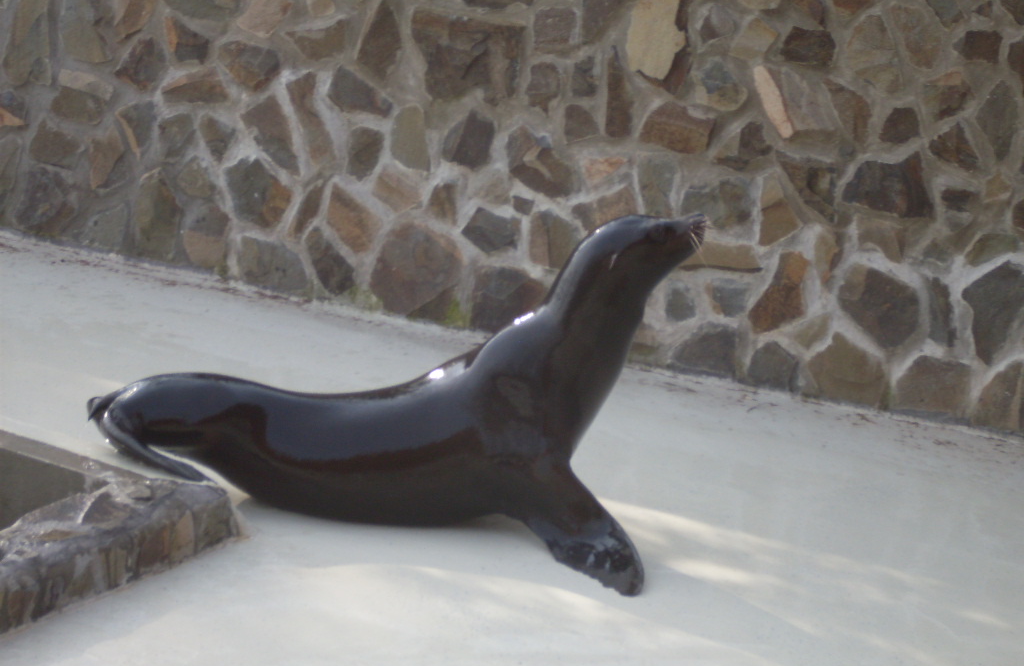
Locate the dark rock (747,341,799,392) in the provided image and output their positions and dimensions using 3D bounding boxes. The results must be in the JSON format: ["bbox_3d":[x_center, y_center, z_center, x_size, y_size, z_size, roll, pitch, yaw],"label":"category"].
[{"bbox_3d":[0.710,0.076,9.039,0.149,0.129,0.070,11,23,28],"label":"dark rock"}]

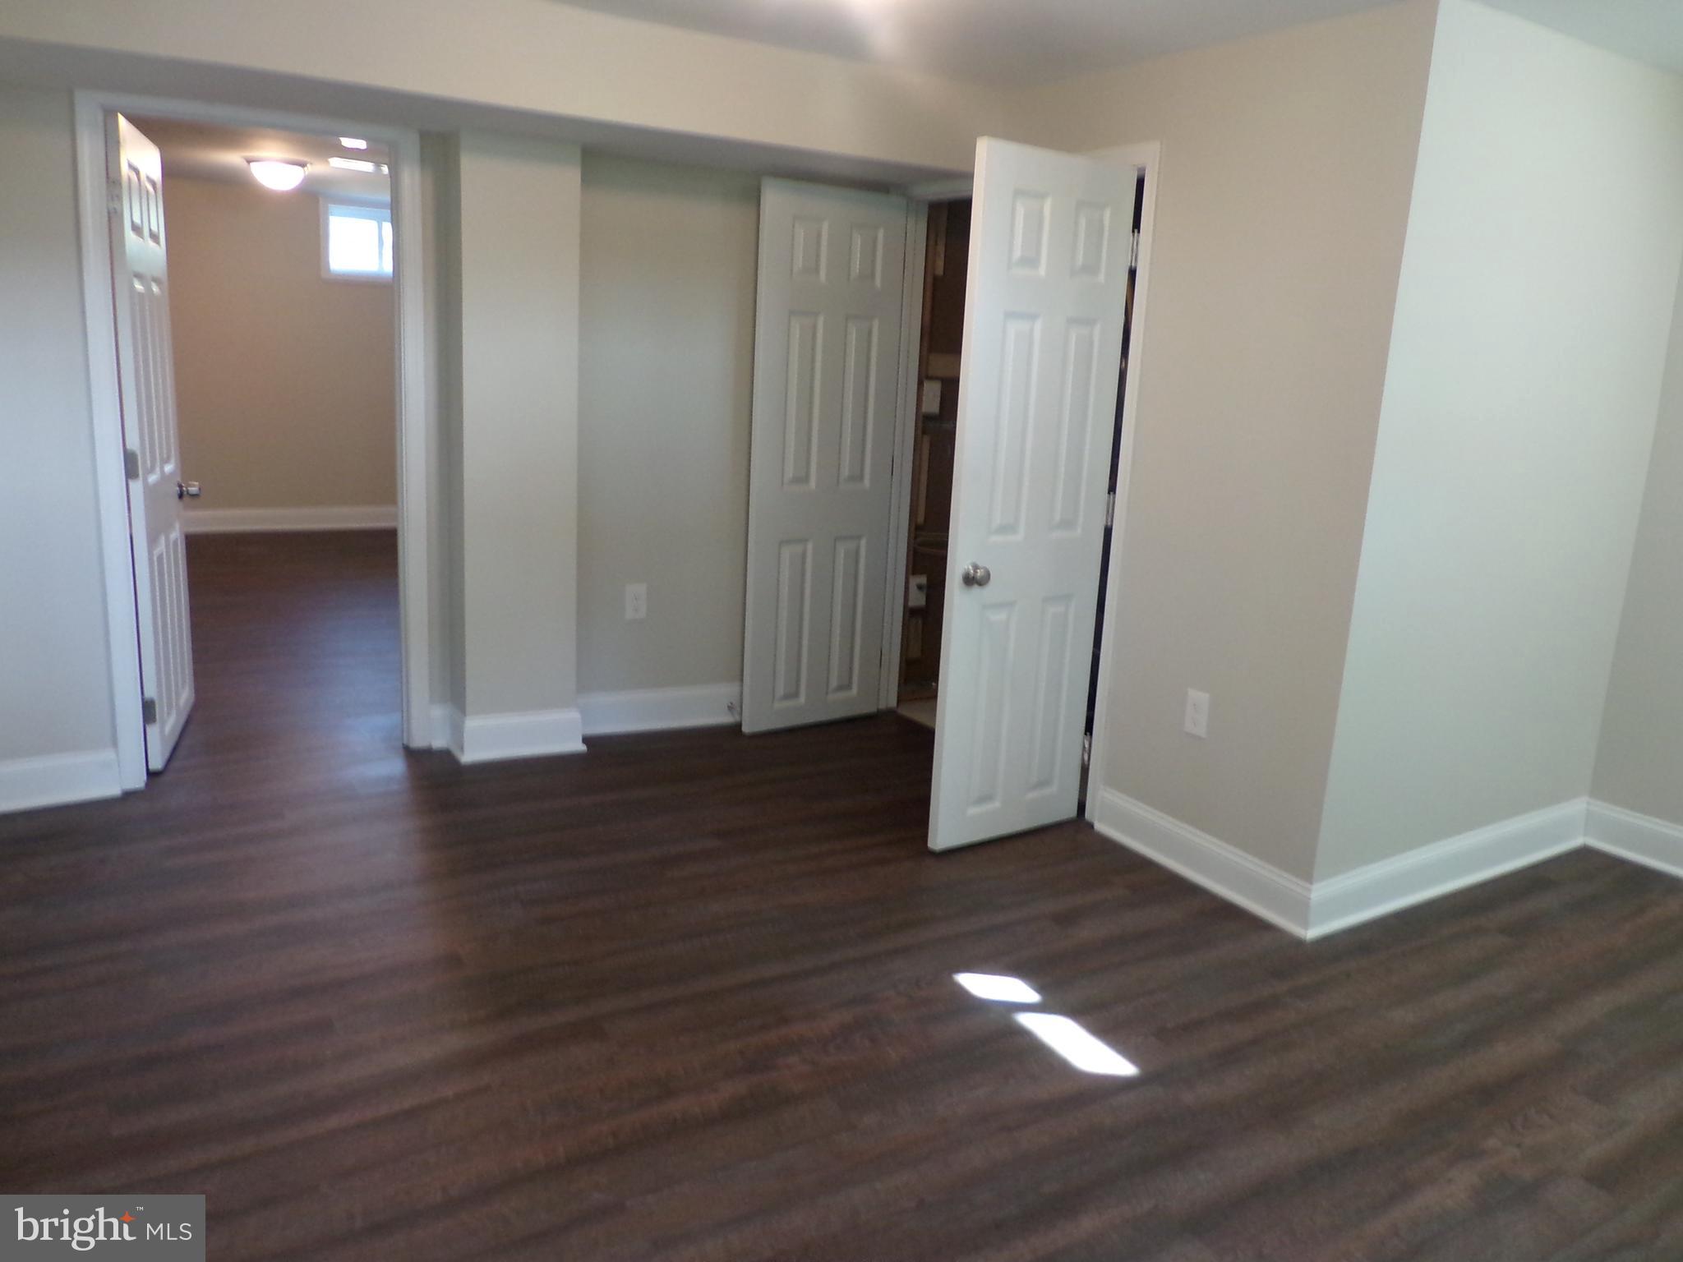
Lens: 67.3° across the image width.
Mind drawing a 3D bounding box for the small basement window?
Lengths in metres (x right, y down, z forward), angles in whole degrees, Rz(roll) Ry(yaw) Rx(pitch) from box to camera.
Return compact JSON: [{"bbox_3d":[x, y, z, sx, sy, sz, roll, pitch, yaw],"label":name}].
[{"bbox_3d":[-3.072,-2.567,8.398,0.730,0.510,0.100,-5,15,-31],"label":"small basement window"}]

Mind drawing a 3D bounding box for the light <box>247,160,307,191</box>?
[{"bbox_3d":[-2.964,-2.399,6.649,0.325,0.140,0.325,-5,15,-31],"label":"light"}]

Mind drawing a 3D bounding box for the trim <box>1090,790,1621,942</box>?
[{"bbox_3d":[1.525,0.561,3.782,1.350,0.140,0.790,-5,15,-31],"label":"trim"}]

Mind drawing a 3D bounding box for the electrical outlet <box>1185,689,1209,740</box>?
[{"bbox_3d":[0.968,0.224,3.438,0.010,0.118,0.074,-5,15,-31],"label":"electrical outlet"}]

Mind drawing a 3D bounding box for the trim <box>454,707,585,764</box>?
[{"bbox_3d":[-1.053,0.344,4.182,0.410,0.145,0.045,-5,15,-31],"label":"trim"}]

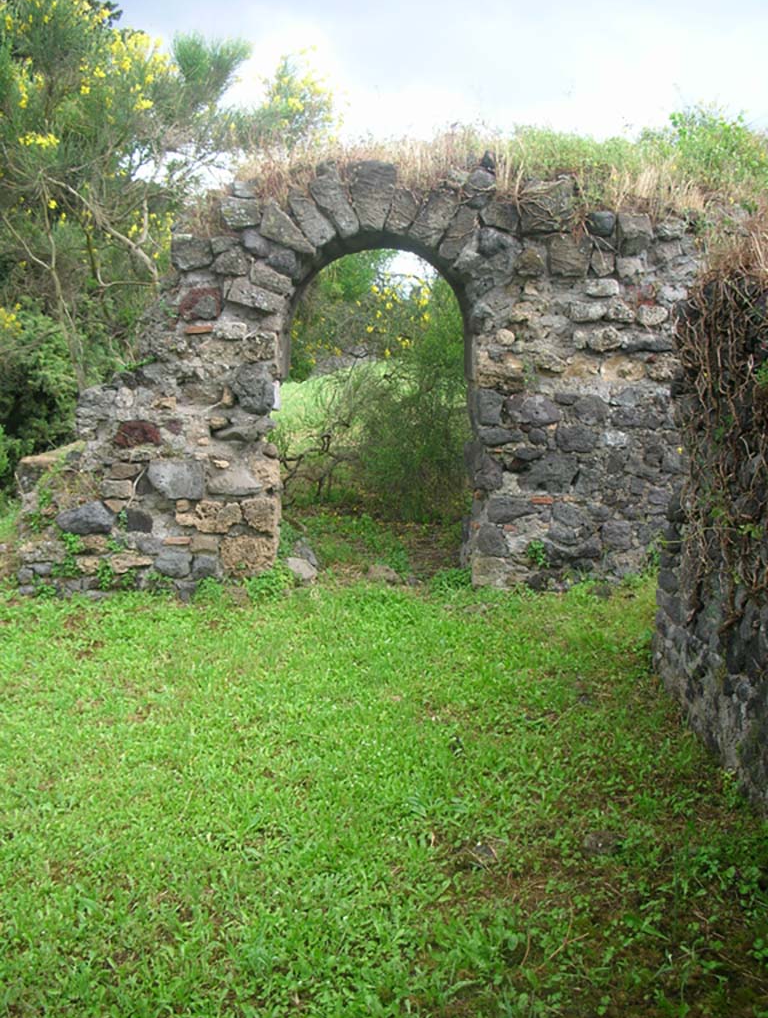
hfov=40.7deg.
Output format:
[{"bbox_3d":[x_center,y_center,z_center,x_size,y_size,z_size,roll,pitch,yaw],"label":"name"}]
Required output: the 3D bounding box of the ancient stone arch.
[{"bbox_3d":[-0.250,-0.996,8.110,5.100,3.200,0.850,0,6,0],"label":"ancient stone arch"}]

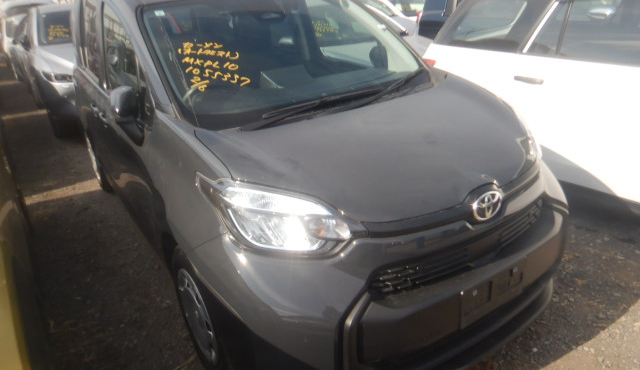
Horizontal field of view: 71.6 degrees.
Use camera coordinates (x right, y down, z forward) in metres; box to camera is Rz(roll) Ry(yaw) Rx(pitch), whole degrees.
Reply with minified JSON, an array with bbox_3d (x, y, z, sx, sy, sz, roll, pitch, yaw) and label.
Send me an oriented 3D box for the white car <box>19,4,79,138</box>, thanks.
[{"bbox_3d":[-3.678,-2.074,7.317,1.820,1.660,4.450,-17,26,-33],"label":"white car"}]

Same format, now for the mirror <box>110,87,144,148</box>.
[{"bbox_3d":[-0.848,-0.305,1.984,0.160,0.240,0.200,-16,26,-31],"label":"mirror"}]

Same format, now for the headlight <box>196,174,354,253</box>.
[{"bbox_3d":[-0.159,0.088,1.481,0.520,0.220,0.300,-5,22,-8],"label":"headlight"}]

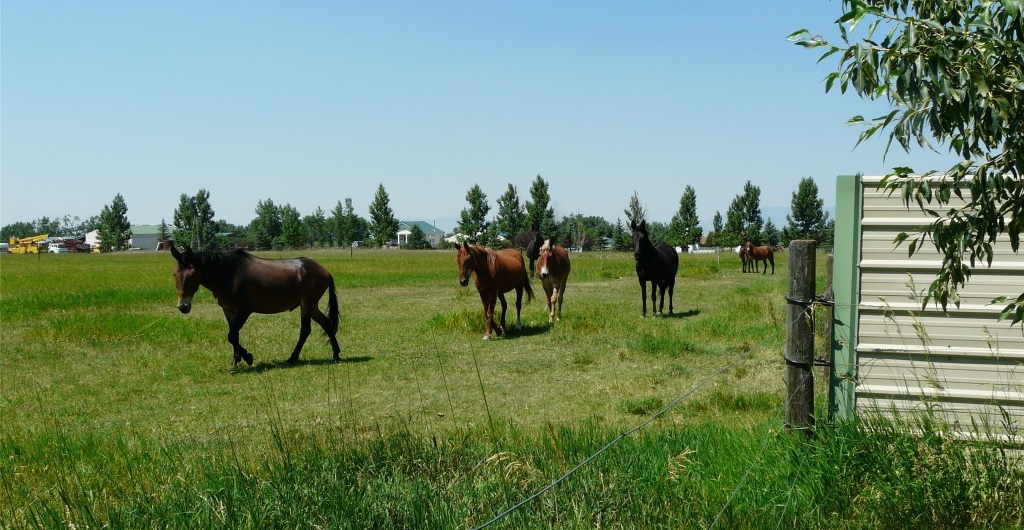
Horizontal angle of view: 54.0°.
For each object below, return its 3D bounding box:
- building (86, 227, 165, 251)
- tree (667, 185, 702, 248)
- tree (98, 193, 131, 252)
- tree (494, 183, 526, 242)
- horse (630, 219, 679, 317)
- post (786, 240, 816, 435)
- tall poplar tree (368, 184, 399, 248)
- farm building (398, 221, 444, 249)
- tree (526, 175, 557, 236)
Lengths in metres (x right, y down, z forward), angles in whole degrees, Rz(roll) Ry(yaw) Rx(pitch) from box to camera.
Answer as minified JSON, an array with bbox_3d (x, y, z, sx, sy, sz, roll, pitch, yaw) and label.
[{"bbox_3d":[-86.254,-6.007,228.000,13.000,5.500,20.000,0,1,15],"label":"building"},{"bbox_3d":[32.586,-9.067,190.000,6.500,11.900,6.500,0,1,0],"label":"tree"},{"bbox_3d":[-77.066,-8.337,195.000,6.100,11.200,6.100,0,1,0],"label":"tree"},{"bbox_3d":[-0.298,-9.843,200.000,6.200,12.700,6.200,0,1,0],"label":"tree"},{"bbox_3d":[3.078,0.075,21.500,0.600,2.070,2.300,1,1,25],"label":"horse"},{"bbox_3d":[2.161,0.552,7.500,0.205,1.480,0.205,0,1,0],"label":"post"},{"bbox_3d":[-26.191,-9.987,205.000,6.100,13.200,6.100,0,1,0],"label":"tall poplar tree"},{"bbox_3d":[-22.490,-6.804,232.000,11.500,6.300,11.500,0,1,18],"label":"farm building"},{"bbox_3d":[5.866,-10.638,200.000,6.000,14.300,6.000,0,1,0],"label":"tree"}]

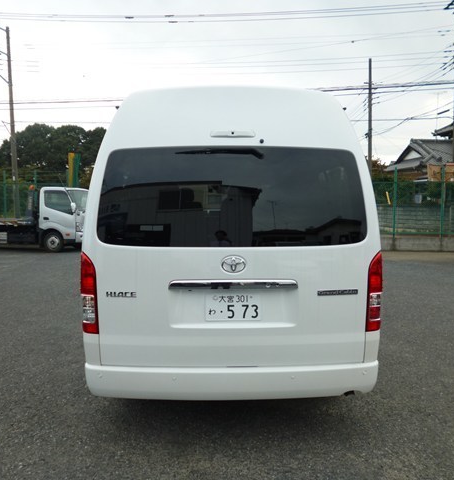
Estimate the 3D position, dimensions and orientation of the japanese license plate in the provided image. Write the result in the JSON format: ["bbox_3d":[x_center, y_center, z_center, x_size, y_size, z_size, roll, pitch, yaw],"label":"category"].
[{"bbox_3d":[0.038,0.396,2.620,0.330,0.165,0.015,0,4,0],"label":"japanese license plate"}]

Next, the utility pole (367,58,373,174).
[{"bbox_3d":[9.552,-6.356,29.610,0.320,11.204,0.320,0,4,0],"label":"utility pole"}]

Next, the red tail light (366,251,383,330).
[{"bbox_3d":[0.893,0.316,2.690,0.130,0.490,0.140,0,4,0],"label":"red tail light"}]

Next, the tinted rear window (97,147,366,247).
[{"bbox_3d":[0.030,-0.265,2.645,1.600,0.600,0.090,0,-5,0],"label":"tinted rear window"}]

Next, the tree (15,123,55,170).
[{"bbox_3d":[-19.219,-6.751,44.622,4.909,9.766,4.909,0,4,0],"label":"tree"}]

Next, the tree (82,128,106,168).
[{"bbox_3d":[-13.298,-6.556,44.637,3.499,9.374,3.499,0,4,0],"label":"tree"}]

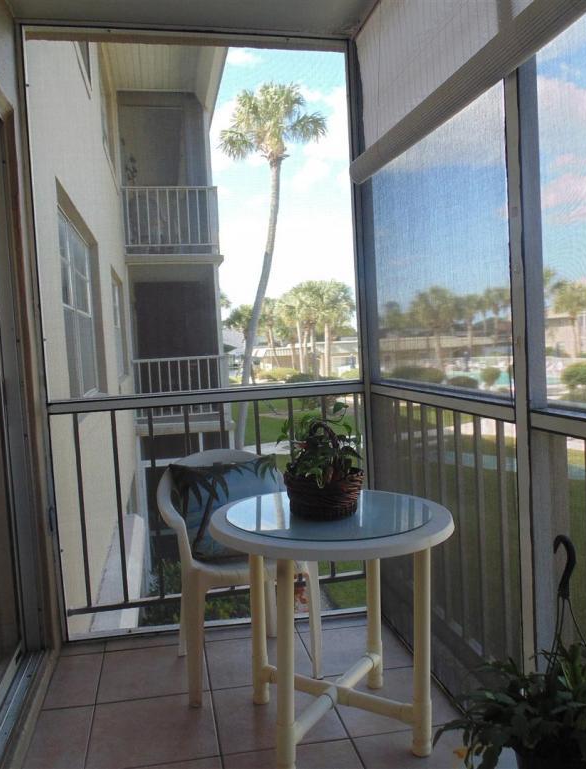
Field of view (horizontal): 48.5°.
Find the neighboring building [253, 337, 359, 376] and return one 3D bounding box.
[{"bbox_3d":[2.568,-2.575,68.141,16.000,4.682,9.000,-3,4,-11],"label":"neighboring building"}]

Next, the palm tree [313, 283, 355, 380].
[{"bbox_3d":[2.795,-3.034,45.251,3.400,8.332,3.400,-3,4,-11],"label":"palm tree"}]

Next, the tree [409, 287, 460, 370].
[{"bbox_3d":[11.060,-3.555,50.240,3.800,7.964,3.700,-3,4,-11],"label":"tree"}]

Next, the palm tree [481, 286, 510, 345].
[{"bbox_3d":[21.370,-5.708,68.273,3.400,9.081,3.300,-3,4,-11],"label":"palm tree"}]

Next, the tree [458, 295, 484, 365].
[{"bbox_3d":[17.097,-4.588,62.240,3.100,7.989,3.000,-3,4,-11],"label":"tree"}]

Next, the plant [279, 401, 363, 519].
[{"bbox_3d":[0.084,0.223,2.025,0.270,0.355,0.270,-3,4,-11],"label":"plant"}]

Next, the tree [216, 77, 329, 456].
[{"bbox_3d":[-0.634,-3.649,21.882,3.700,12.685,3.500,-3,4,-11],"label":"tree"}]

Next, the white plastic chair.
[{"bbox_3d":[-0.235,0.682,2.513,0.545,0.810,0.540,-4,4,-21],"label":"white plastic chair"}]

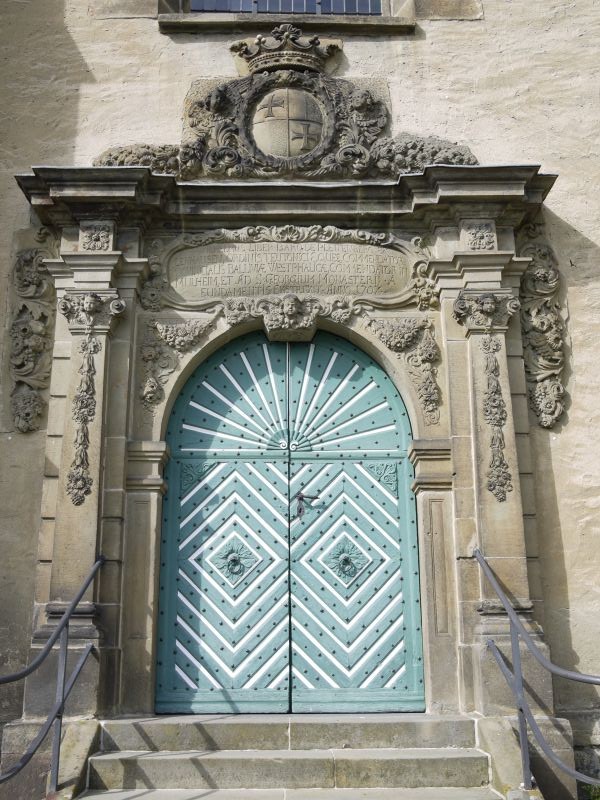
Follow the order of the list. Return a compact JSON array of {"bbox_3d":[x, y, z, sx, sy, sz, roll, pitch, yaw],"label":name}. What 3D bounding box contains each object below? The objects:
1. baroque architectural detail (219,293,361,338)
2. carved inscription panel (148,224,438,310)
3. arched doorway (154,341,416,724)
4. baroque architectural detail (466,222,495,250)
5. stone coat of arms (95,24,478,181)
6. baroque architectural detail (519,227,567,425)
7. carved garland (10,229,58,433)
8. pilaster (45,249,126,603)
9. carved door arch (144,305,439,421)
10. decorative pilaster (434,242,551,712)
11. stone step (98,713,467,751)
[{"bbox_3d":[-0.066,-0.582,6.386,0.918,0.213,0.240,0,-16,-1],"label":"baroque architectural detail"},{"bbox_3d":[-0.081,-0.930,6.527,2.045,0.612,0.120,0,-16,-1],"label":"carved inscription panel"},{"bbox_3d":[-0.072,0.756,6.378,1.733,2.635,0.120,0,-16,-1],"label":"arched doorway"},{"bbox_3d":[1.251,-1.134,6.414,0.168,0.173,0.080,0,-16,-1],"label":"baroque architectural detail"},{"bbox_3d":[-0.099,-2.208,6.846,2.728,1.152,0.250,0,-16,-1],"label":"stone coat of arms"},{"bbox_3d":[1.670,-0.523,6.421,0.280,1.440,0.180,0,-16,-1],"label":"baroque architectural detail"},{"bbox_3d":[-1.822,-0.491,6.371,0.280,1.427,0.180,0,-16,-1],"label":"carved garland"},{"bbox_3d":[-1.418,0.128,6.063,0.430,2.333,0.250,0,-16,-1],"label":"pilaster"},{"bbox_3d":[-0.066,-0.254,6.396,2.035,0.811,0.200,0,-16,-1],"label":"carved door arch"},{"bbox_3d":[1.220,0.462,6.040,0.580,2.997,0.360,0,-16,-1],"label":"decorative pilaster"},{"bbox_3d":[-0.066,1.993,5.540,2.137,0.157,0.550,0,-16,-1],"label":"stone step"}]

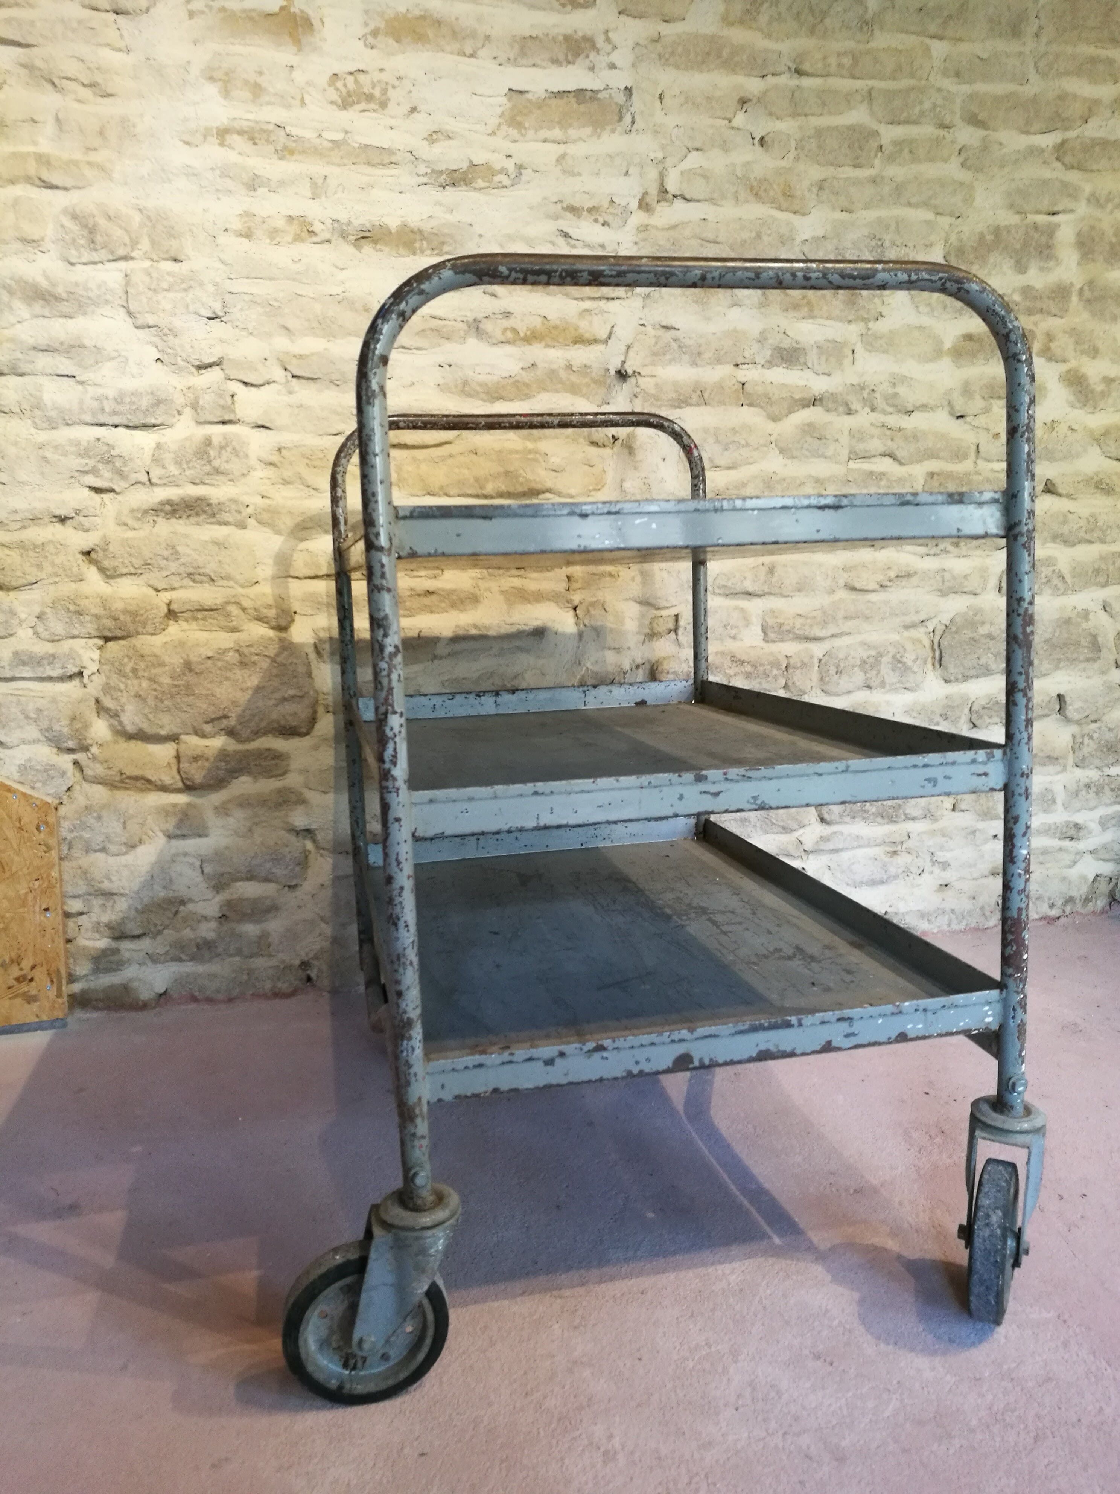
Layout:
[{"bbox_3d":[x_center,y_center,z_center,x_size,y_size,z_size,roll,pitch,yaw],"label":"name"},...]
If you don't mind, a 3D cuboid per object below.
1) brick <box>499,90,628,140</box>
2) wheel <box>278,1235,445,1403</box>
[{"bbox_3d":[-0.001,-1.087,2.036,0.222,0.081,0.090,-4,8,-10],"label":"brick"},{"bbox_3d":[-0.173,0.510,1.035,0.142,0.142,0.033,-4,8,-10],"label":"wheel"}]

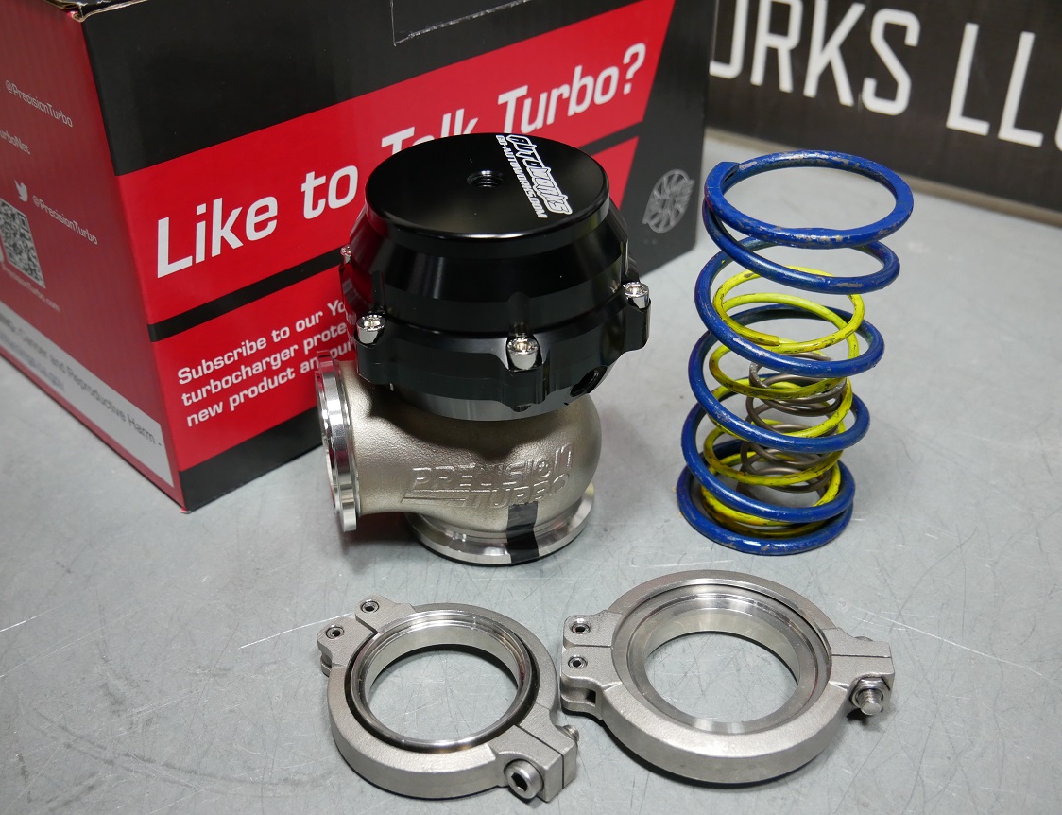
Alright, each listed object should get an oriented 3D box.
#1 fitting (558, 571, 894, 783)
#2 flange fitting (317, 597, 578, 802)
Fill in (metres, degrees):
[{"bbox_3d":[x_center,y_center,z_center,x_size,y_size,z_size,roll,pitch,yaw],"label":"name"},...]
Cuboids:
[{"bbox_3d":[0.057,0.077,0.364,0.095,0.012,0.073,2,35,3],"label":"fitting"},{"bbox_3d":[-0.024,0.082,0.358,0.084,0.012,0.064,26,42,32],"label":"flange fitting"}]

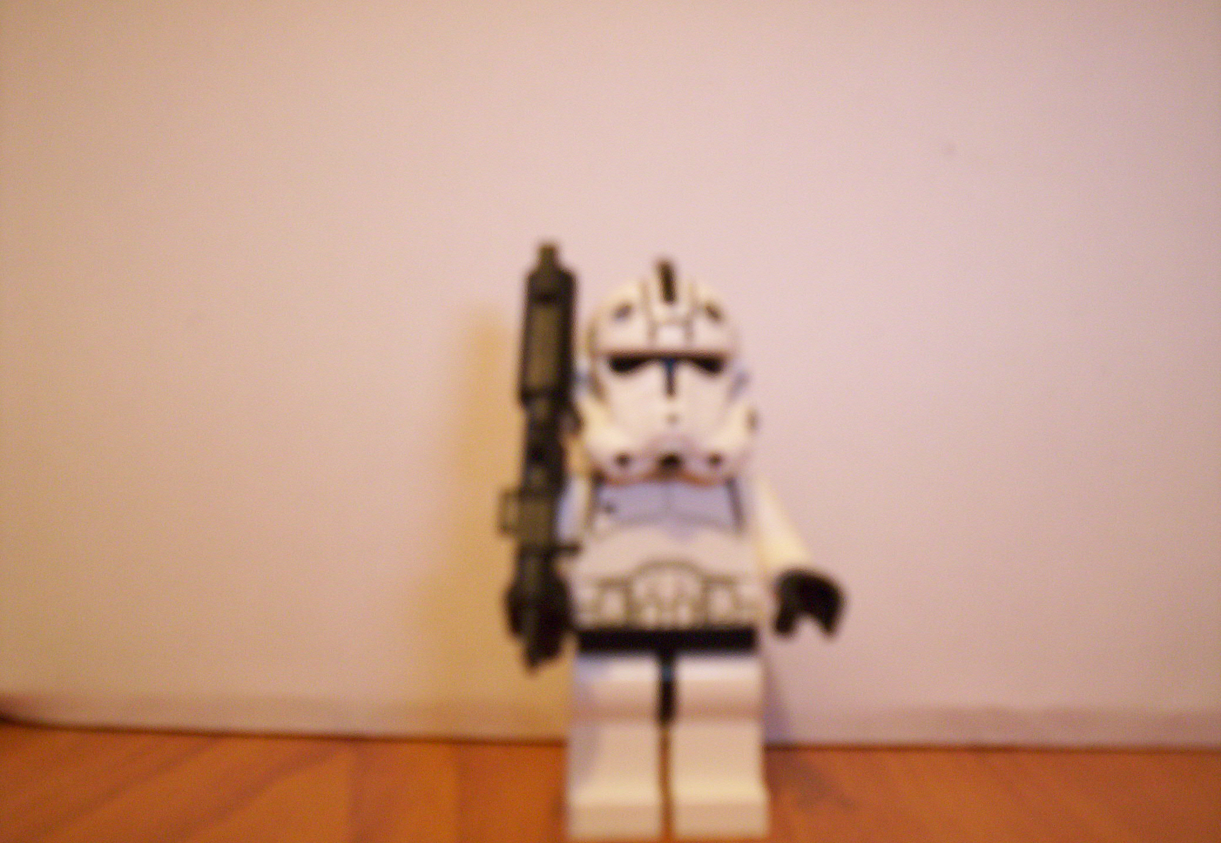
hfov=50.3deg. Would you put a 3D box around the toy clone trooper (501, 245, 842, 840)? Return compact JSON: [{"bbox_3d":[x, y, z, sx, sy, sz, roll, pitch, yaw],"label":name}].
[{"bbox_3d":[0.005,0.009,0.105,0.026,0.047,0.015,0,9,-2],"label":"toy clone trooper"}]

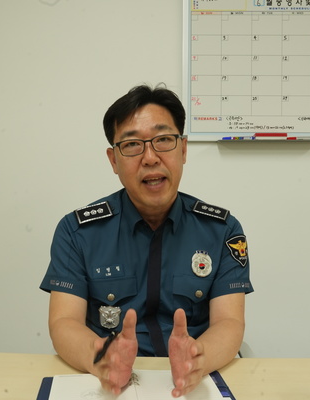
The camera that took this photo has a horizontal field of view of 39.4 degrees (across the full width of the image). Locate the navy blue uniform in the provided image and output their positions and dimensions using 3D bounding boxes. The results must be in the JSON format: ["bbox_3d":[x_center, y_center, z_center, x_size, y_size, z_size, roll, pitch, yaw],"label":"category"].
[{"bbox_3d":[-0.020,0.195,1.065,0.500,0.470,0.280,0,3,0],"label":"navy blue uniform"}]

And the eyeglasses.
[{"bbox_3d":[-0.015,-0.119,0.970,0.146,0.043,0.140,-7,6,1],"label":"eyeglasses"}]

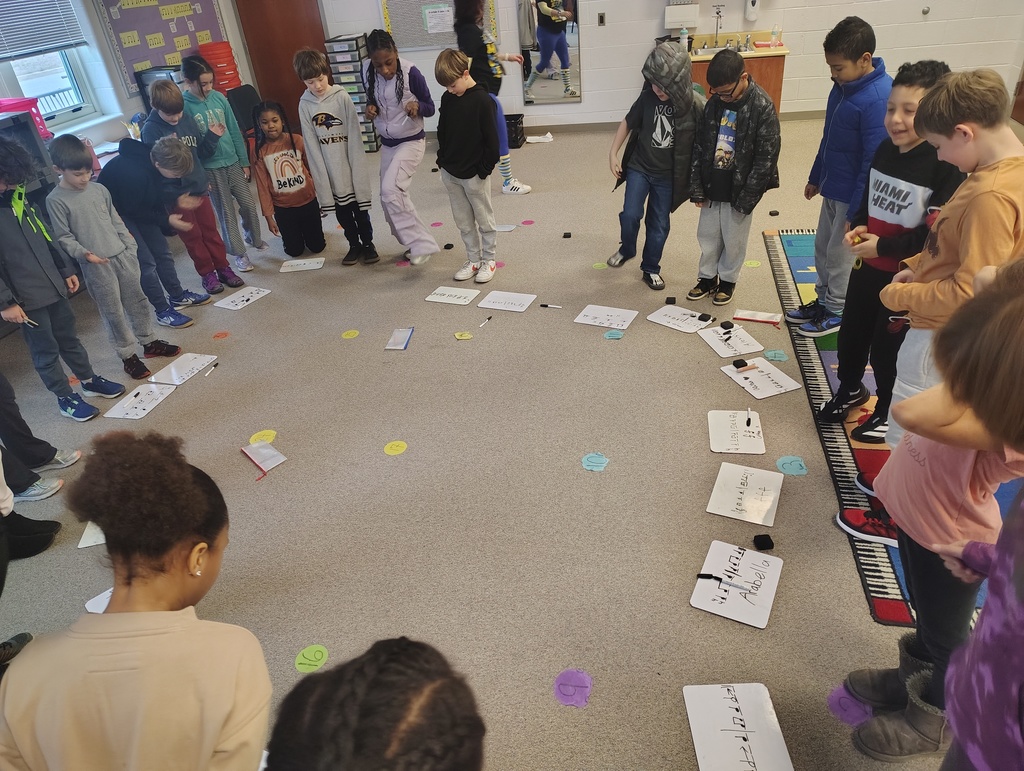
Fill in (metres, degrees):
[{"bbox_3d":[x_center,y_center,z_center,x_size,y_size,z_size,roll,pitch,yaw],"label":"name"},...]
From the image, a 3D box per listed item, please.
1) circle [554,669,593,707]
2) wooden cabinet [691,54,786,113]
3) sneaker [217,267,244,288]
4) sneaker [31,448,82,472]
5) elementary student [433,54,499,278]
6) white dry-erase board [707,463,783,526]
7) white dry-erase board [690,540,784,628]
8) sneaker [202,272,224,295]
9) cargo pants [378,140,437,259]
[{"bbox_3d":[0.182,0.891,2.100,0.115,0.004,0.122,-6,33,0],"label":"circle"},{"bbox_3d":[2.064,-2.844,6.936,1.008,0.700,0.560,2,33,13],"label":"wooden cabinet"},{"bbox_3d":[-1.934,-0.744,4.880,0.220,0.100,0.093,17,39,32],"label":"sneaker"},{"bbox_3d":[-2.122,0.328,3.260,0.240,0.095,0.090,-11,33,-8],"label":"sneaker"},{"bbox_3d":[-0.254,-1.314,4.344,0.400,1.340,0.340,10,36,23],"label":"elementary student"},{"bbox_3d":[0.882,0.401,2.671,0.229,0.008,0.305,10,36,24],"label":"white dry-erase board"},{"bbox_3d":[0.754,0.653,2.374,0.236,0.004,0.309,12,37,25],"label":"white dry-erase board"},{"bbox_3d":[-2.052,-0.700,4.831,0.093,0.100,0.220,-27,38,-30],"label":"sneaker"},{"bbox_3d":[-0.684,-1.251,4.778,0.350,0.780,0.330,-4,33,3],"label":"cargo pants"}]

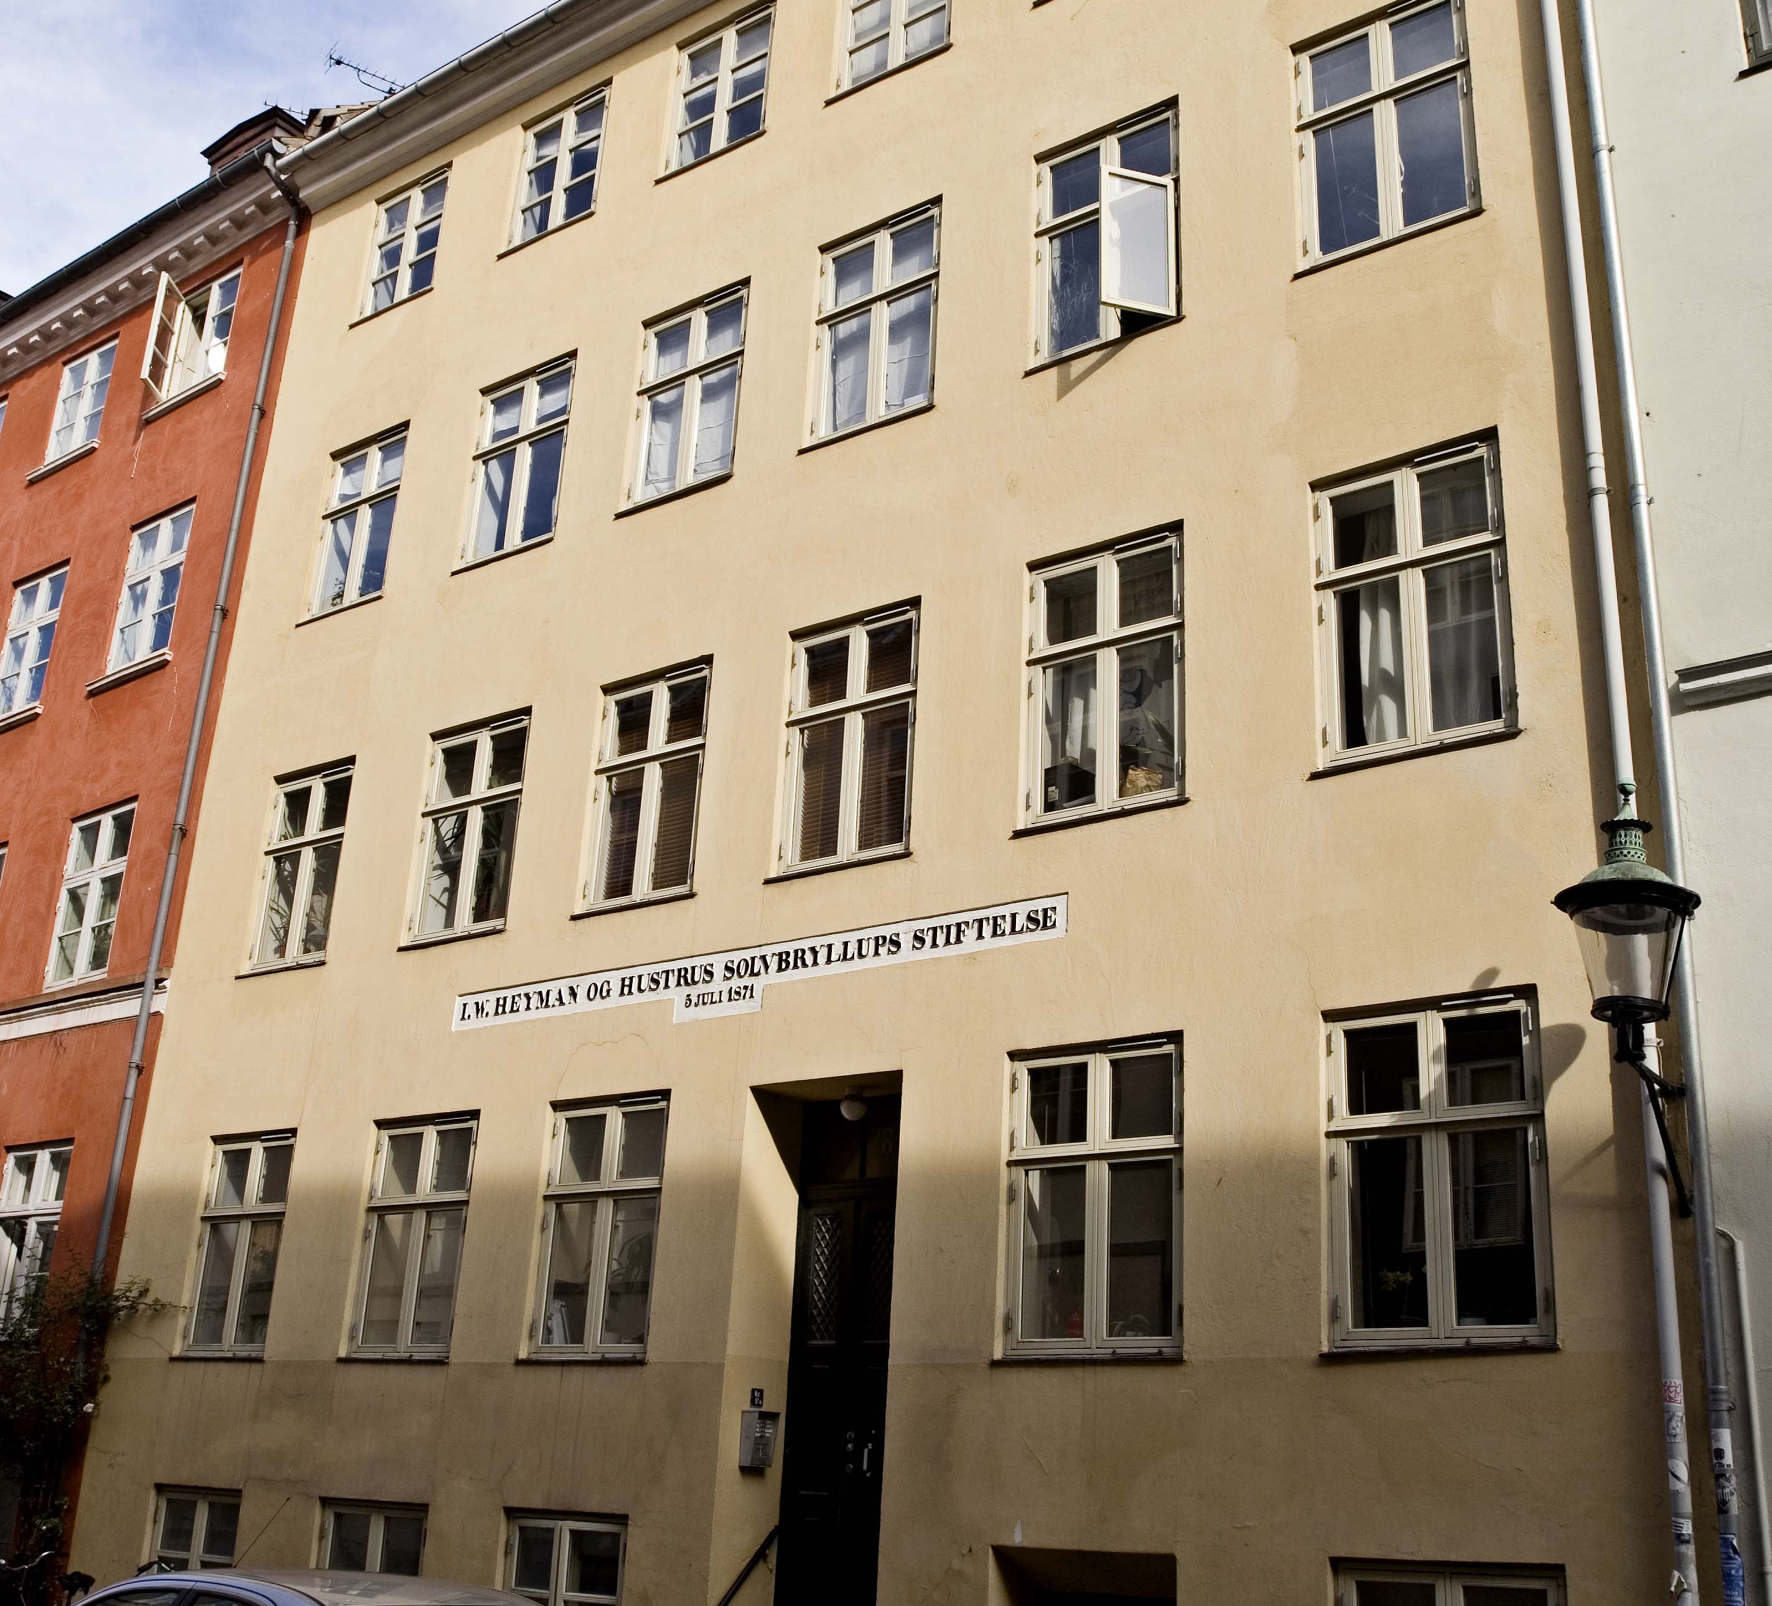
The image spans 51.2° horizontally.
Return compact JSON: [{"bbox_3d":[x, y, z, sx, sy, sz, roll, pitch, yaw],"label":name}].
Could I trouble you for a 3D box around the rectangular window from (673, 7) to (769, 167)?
[{"bbox_3d":[-1.276,-5.787,15.114,1.000,1.279,0.120,-12,-26,33],"label":"rectangular window"}]

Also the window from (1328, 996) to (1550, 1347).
[{"bbox_3d":[2.640,1.777,8.812,1.033,1.636,0.120,-12,-26,33],"label":"window"}]

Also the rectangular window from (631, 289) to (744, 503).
[{"bbox_3d":[-1.478,-3.099,14.178,1.031,1.617,0.130,-12,-26,33],"label":"rectangular window"}]

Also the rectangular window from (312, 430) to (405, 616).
[{"bbox_3d":[-4.571,-2.436,16.264,1.001,1.642,0.130,-12,-26,33],"label":"rectangular window"}]

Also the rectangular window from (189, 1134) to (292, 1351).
[{"bbox_3d":[-4.641,3.198,13.396,1.027,1.581,0.150,-12,-25,34],"label":"rectangular window"}]

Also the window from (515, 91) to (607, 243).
[{"bbox_3d":[-2.822,-5.573,16.304,1.026,1.277,0.130,-12,-26,33],"label":"window"}]

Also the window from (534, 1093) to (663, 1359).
[{"bbox_3d":[-1.751,2.712,11.764,0.962,1.600,0.120,-12,-26,33],"label":"window"}]

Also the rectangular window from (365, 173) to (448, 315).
[{"bbox_3d":[-4.385,-5.160,17.219,0.950,1.342,0.120,-12,-26,33],"label":"rectangular window"}]

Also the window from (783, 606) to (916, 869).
[{"bbox_3d":[-0.191,-0.410,12.001,1.027,1.686,0.130,-12,-26,33],"label":"window"}]

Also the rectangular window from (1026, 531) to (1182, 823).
[{"bbox_3d":[1.318,-0.729,10.982,1.052,1.704,0.130,-12,-26,33],"label":"rectangular window"}]

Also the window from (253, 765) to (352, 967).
[{"bbox_3d":[-4.670,0.521,15.034,0.973,1.645,0.130,-12,-26,33],"label":"window"}]

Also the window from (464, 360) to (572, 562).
[{"bbox_3d":[-2.920,-2.740,15.041,1.040,1.657,0.120,-12,-26,33],"label":"window"}]

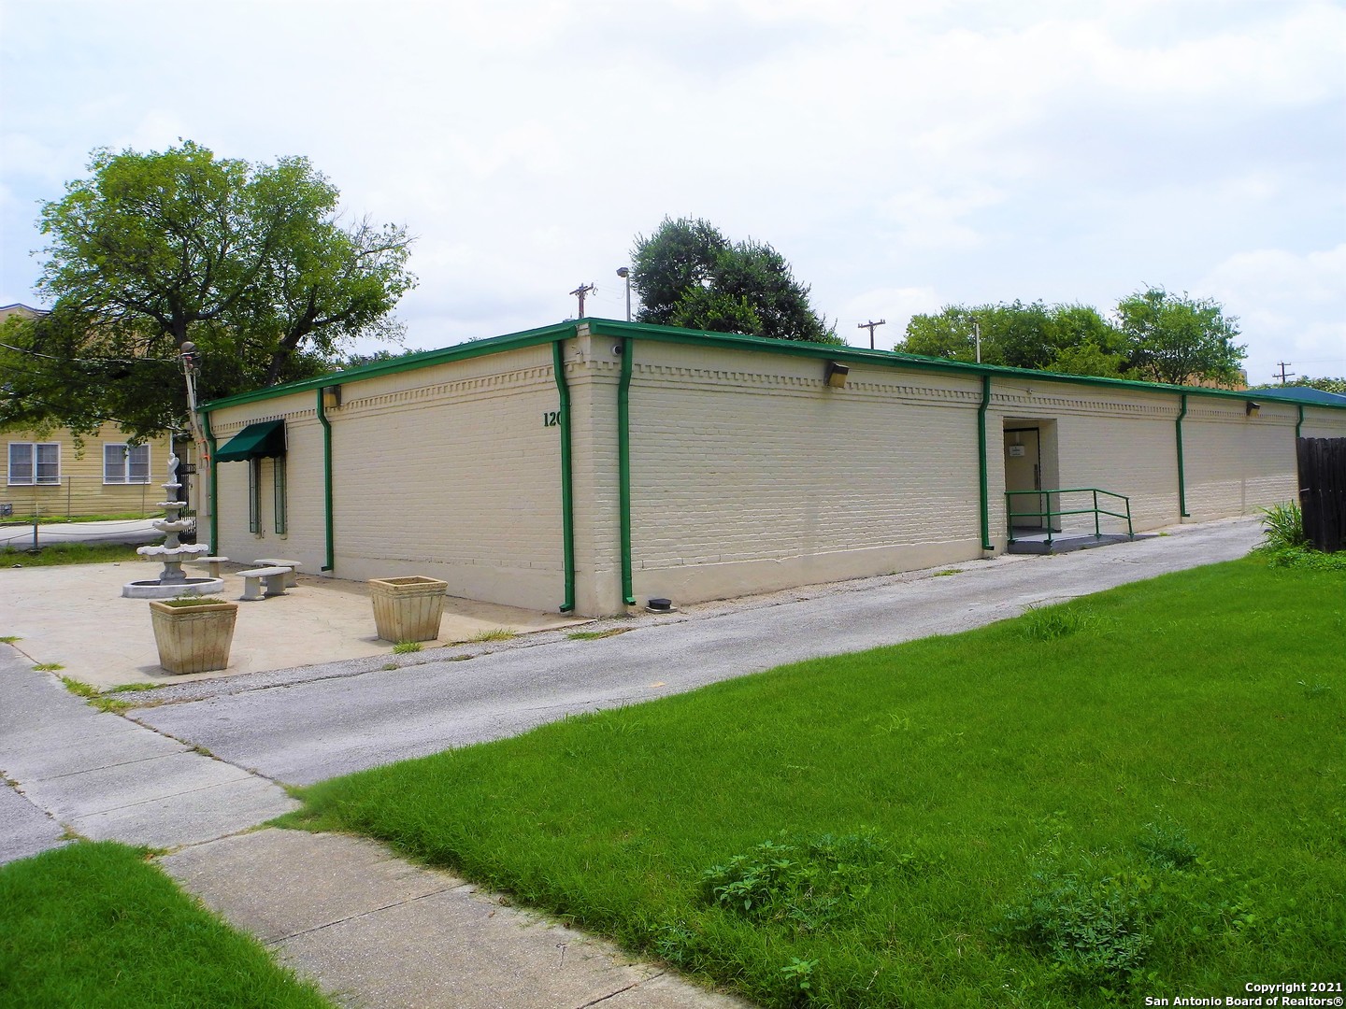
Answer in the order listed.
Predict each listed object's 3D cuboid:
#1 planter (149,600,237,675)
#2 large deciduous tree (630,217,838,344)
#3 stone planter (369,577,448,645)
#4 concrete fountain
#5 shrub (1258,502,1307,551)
[{"bbox_3d":[-4.807,1.327,10.936,0.635,0.645,0.635,-2,3,-43],"label":"planter"},{"bbox_3d":[2.391,-5.425,44.045,9.000,12.400,9.000,-2,1,-42],"label":"large deciduous tree"},{"bbox_3d":[-2.994,1.190,12.303,0.635,0.645,0.635,-2,4,-42],"label":"stone planter"},{"bbox_3d":[-7.600,0.295,16.492,1.400,2.140,1.400,-2,1,-42],"label":"concrete fountain"},{"bbox_3d":[10.341,0.318,18.397,0.950,0.840,0.950,-2,1,-42],"label":"shrub"}]

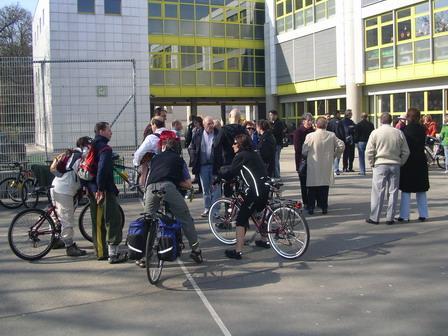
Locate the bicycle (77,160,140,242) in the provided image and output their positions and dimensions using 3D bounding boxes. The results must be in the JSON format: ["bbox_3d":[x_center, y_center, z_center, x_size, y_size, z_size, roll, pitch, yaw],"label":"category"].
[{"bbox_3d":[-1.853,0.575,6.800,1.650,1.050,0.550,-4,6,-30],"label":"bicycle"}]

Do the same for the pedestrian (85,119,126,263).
[{"bbox_3d":[-1.509,0.292,6.072,0.500,1.750,0.480,-2,6,-8],"label":"pedestrian"}]

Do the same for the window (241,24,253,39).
[{"bbox_3d":[1.684,-9.972,35.218,1.055,1.023,0.100,-4,6,-24],"label":"window"}]

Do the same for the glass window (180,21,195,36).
[{"bbox_3d":[-2.538,-9.637,33.137,1.082,1.102,0.100,-4,6,-22],"label":"glass window"}]

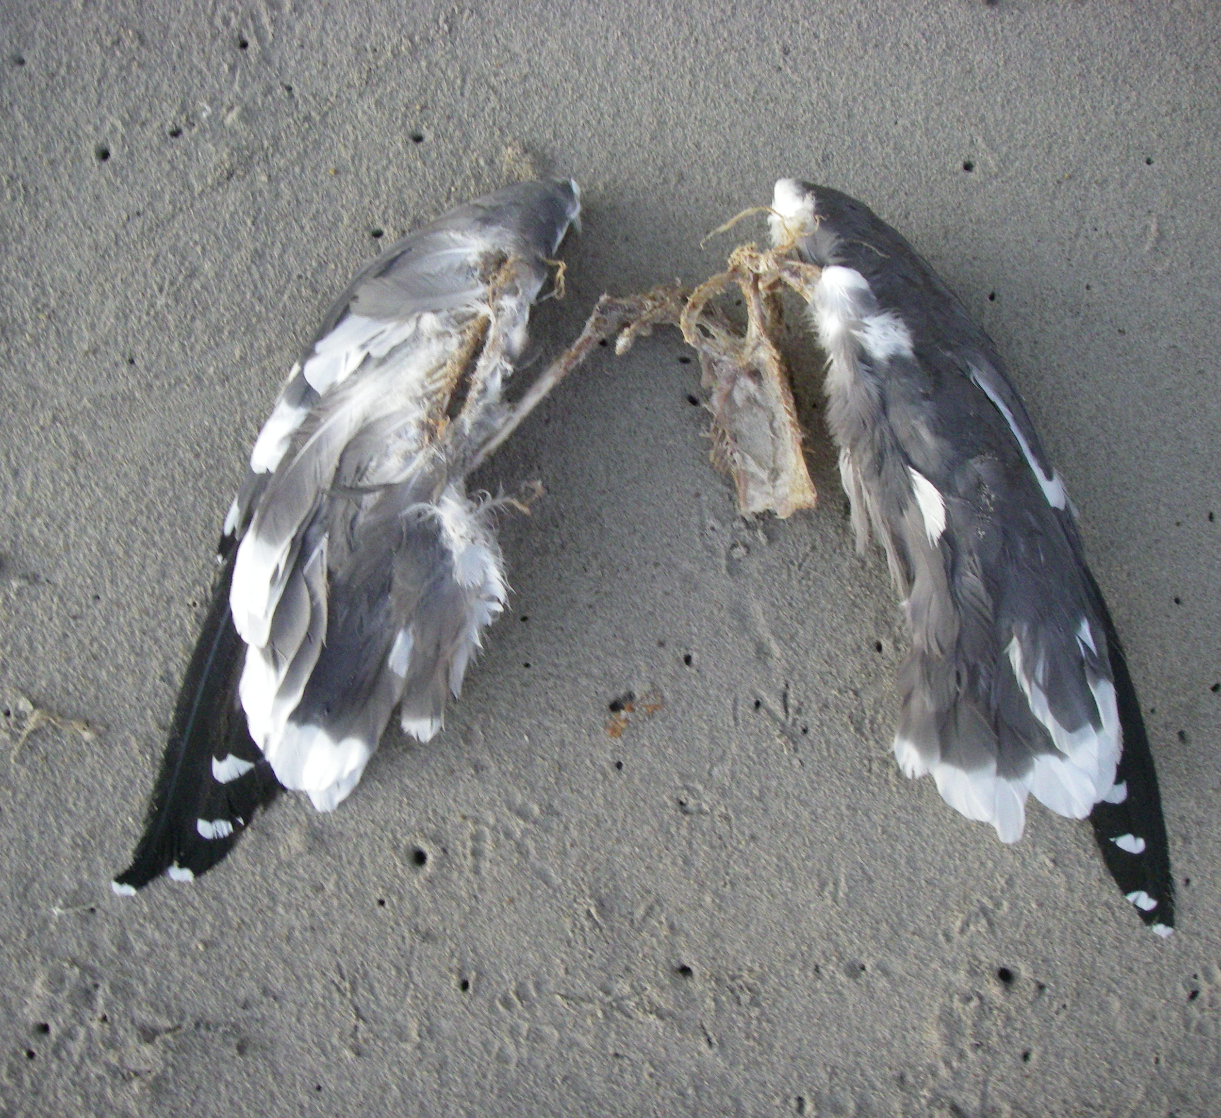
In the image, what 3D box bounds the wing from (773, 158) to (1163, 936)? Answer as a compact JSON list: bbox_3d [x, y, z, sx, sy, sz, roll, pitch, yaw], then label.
[{"bbox_3d":[0.171,-0.014,0.818,0.125,0.050,0.426,-15,74,-4],"label":"wing"}]

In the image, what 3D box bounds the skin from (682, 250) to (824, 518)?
[{"bbox_3d":[0.070,-0.092,0.845,0.071,0.045,0.147,-8,73,-2],"label":"skin"}]

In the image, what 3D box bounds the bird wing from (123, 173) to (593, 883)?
[{"bbox_3d":[-0.116,-0.022,0.821,0.151,0.050,0.420,14,74,4],"label":"bird wing"}]

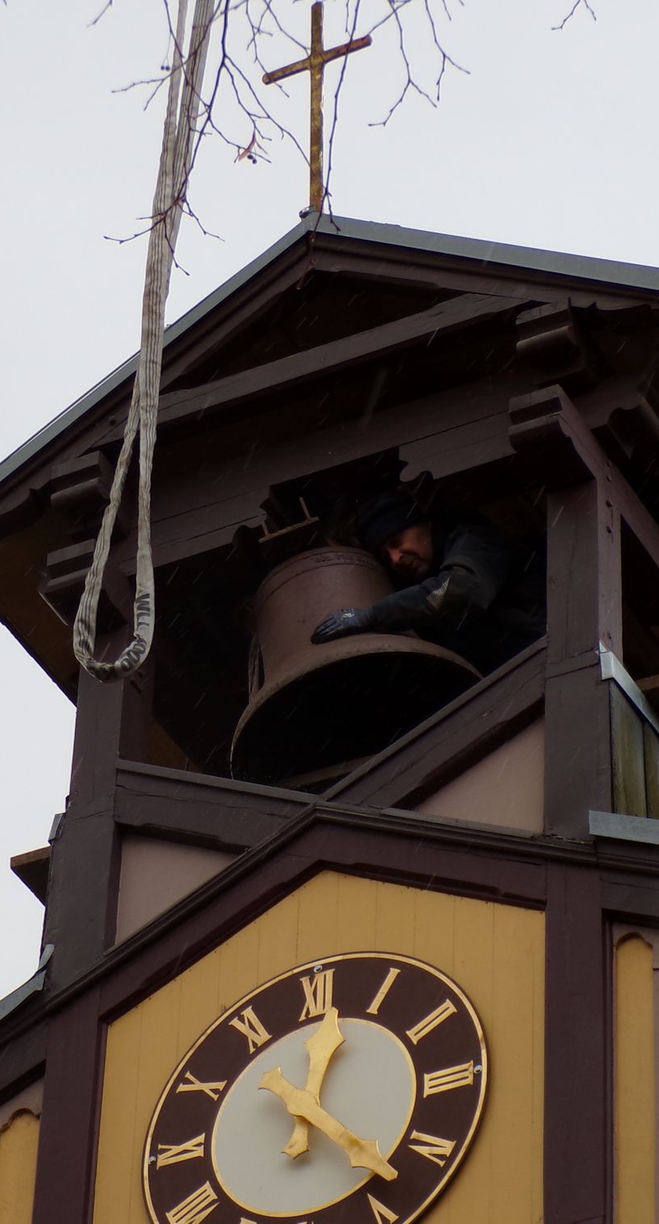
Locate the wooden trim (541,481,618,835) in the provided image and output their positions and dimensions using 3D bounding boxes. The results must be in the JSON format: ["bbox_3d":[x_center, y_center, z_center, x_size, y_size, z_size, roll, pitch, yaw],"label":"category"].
[{"bbox_3d":[0.705,0.160,12.805,0.179,1.228,0.167,-16,-41,22],"label":"wooden trim"}]

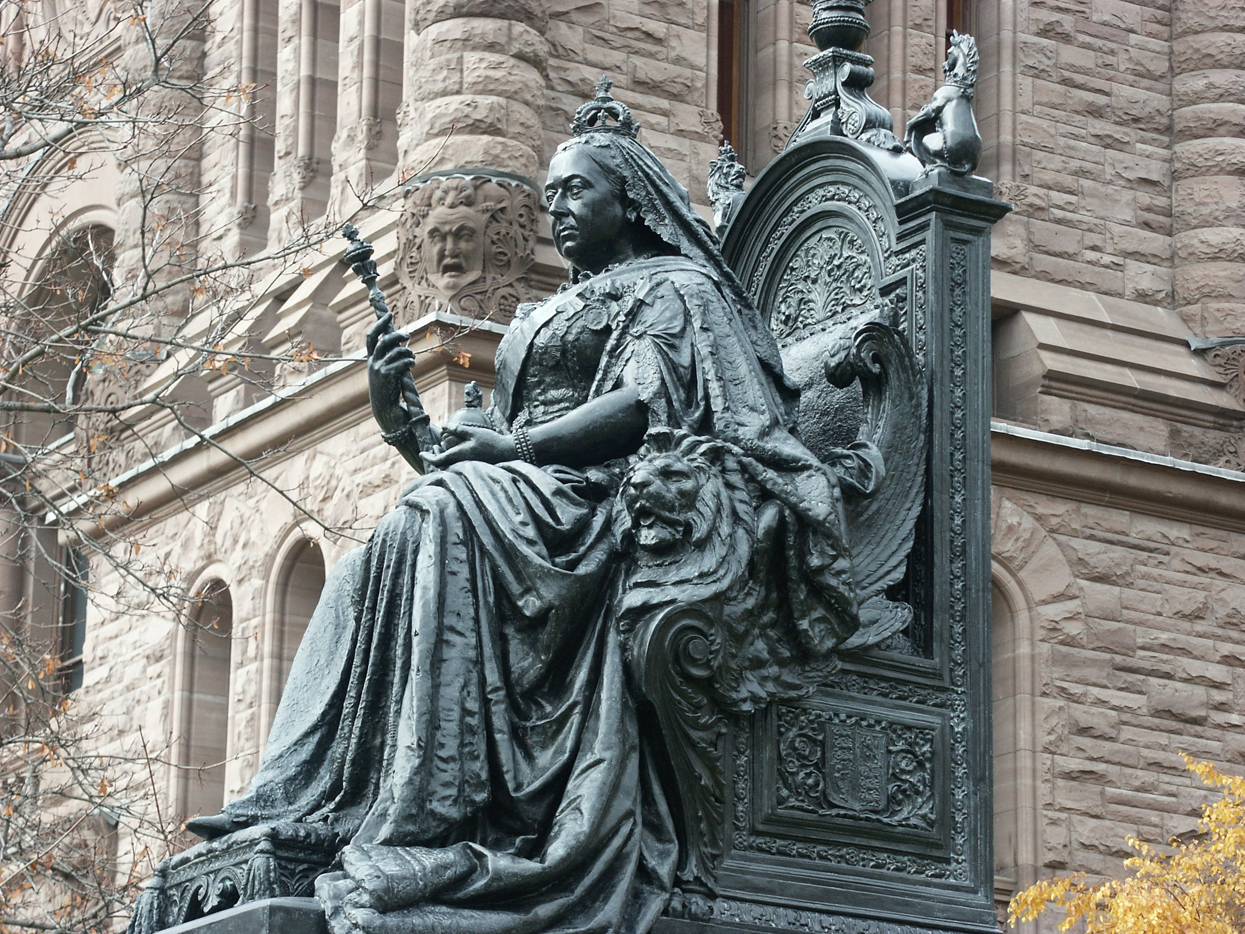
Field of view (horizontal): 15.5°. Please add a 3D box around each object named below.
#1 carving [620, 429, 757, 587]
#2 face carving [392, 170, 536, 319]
[{"bbox_3d":[0.163,0.108,11.900,0.360,0.410,0.330,-12,-21,38],"label":"carving"},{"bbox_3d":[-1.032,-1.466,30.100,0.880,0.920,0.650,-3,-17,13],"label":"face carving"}]

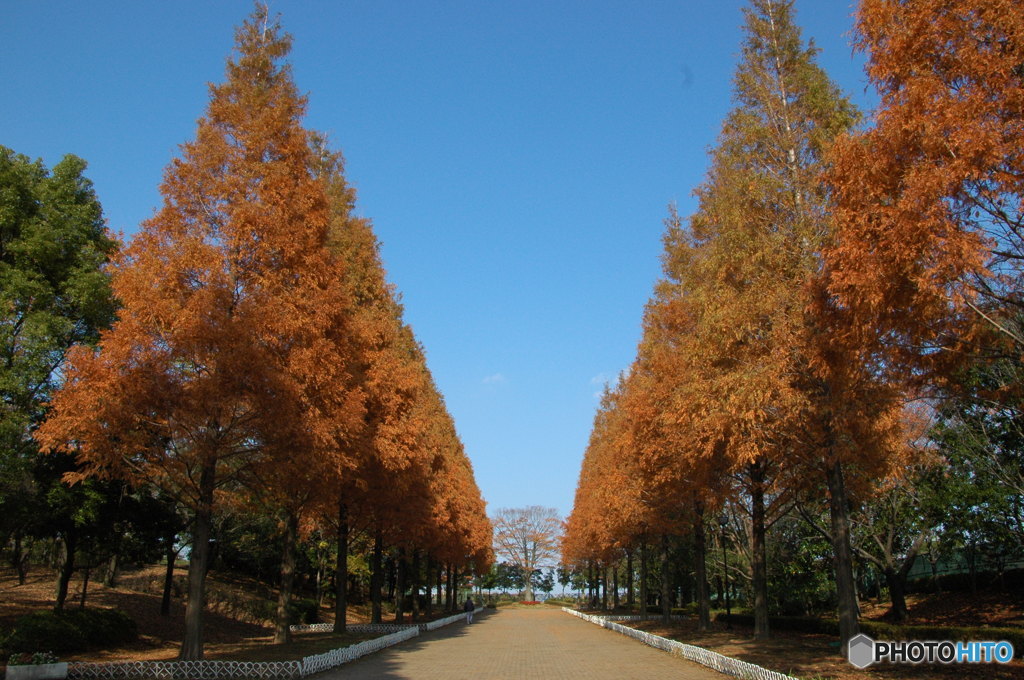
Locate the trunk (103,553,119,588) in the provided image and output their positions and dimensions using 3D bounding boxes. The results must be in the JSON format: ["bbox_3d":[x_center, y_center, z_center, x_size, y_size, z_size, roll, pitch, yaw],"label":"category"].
[{"bbox_3d":[-21.046,12.087,40.243,0.420,1.810,0.420,0,-18,0],"label":"trunk"}]

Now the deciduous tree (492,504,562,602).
[{"bbox_3d":[2.362,31.094,111.913,10.400,13.370,10.400,0,-18,0],"label":"deciduous tree"}]

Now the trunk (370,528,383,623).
[{"bbox_3d":[-7.950,13.766,45.017,0.470,5.500,0.470,0,-19,0],"label":"trunk"}]

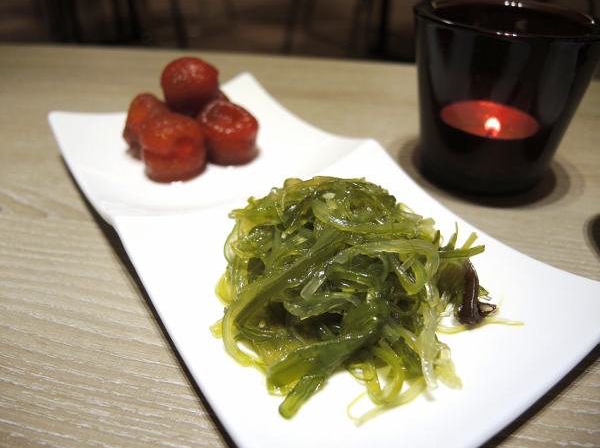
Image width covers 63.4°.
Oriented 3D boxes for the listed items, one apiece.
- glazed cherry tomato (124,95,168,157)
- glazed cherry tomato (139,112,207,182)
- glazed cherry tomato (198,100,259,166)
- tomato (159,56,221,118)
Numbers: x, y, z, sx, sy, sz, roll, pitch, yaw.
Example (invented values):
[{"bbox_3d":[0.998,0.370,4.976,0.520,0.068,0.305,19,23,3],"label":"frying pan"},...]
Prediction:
[{"bbox_3d":[-0.064,-0.041,0.204,0.023,0.025,0.023,1,35,0],"label":"glazed cherry tomato"},{"bbox_3d":[-0.049,-0.030,0.187,0.026,0.025,0.026,1,35,0],"label":"glazed cherry tomato"},{"bbox_3d":[-0.029,-0.038,0.200,0.025,0.023,0.025,1,35,0],"label":"glazed cherry tomato"},{"bbox_3d":[-0.046,-0.057,0.203,0.025,0.025,0.025,1,35,0],"label":"tomato"}]

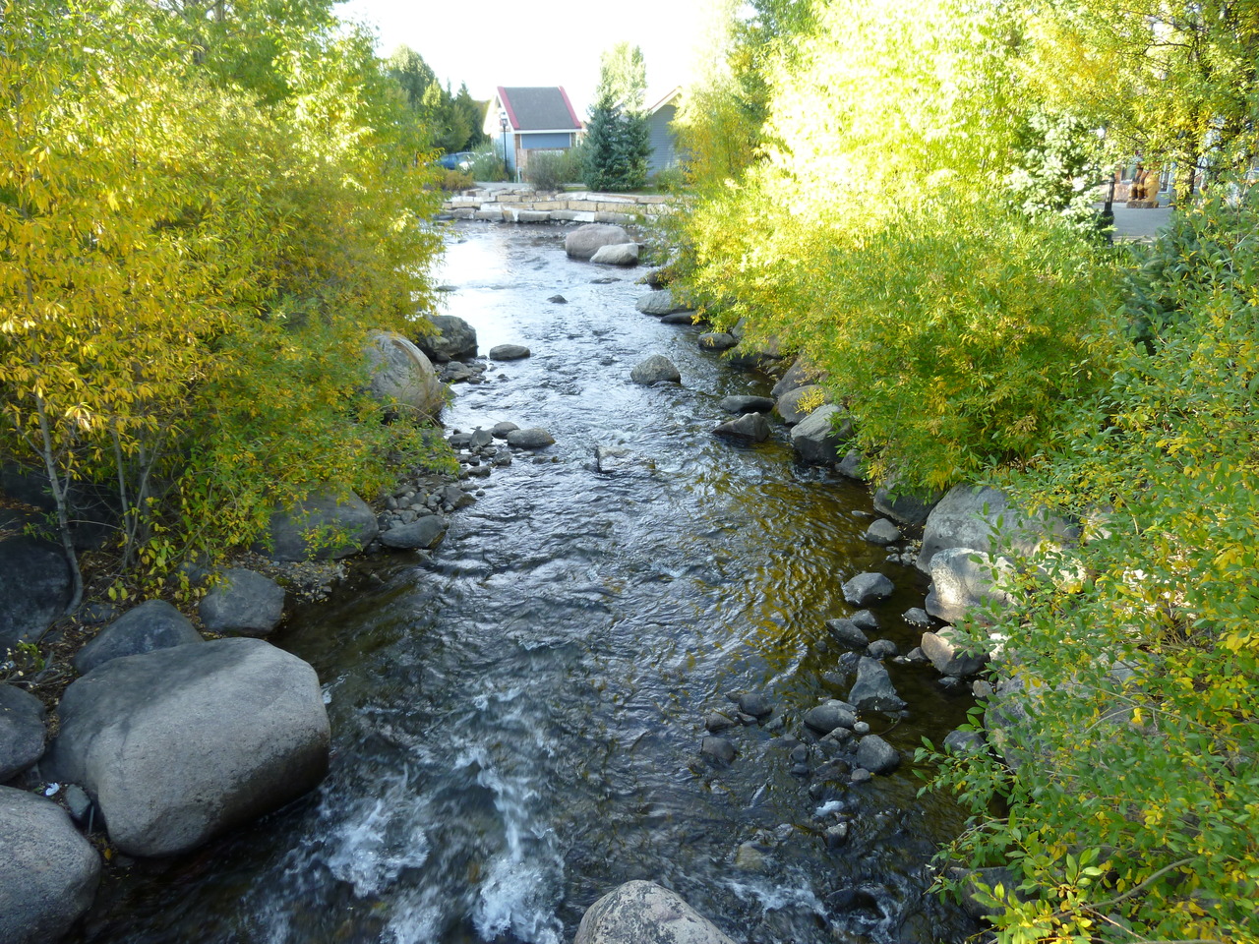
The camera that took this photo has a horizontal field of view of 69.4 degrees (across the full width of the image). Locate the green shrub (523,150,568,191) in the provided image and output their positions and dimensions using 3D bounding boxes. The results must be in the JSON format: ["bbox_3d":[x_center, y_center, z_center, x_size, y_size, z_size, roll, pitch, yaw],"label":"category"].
[{"bbox_3d":[-4.383,-15.737,47.477,2.430,2.042,2.187,0,20,0],"label":"green shrub"}]

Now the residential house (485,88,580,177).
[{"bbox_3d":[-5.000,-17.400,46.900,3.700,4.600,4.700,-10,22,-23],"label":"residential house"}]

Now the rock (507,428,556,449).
[{"bbox_3d":[-1.251,-0.432,11.566,0.610,0.247,0.397,-1,20,0],"label":"rock"}]

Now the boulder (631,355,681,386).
[{"bbox_3d":[0.450,-1.729,15.431,0.850,0.498,0.680,0,20,0],"label":"boulder"}]

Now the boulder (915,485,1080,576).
[{"bbox_3d":[3.180,0.587,7.857,1.319,0.929,1.055,-1,20,0],"label":"boulder"}]

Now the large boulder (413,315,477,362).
[{"bbox_3d":[-3.358,-2.423,16.404,1.209,0.780,1.028,-1,20,0],"label":"large boulder"}]

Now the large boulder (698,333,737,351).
[{"bbox_3d":[1.712,-2.543,17.794,0.703,0.325,0.527,-1,20,0],"label":"large boulder"}]

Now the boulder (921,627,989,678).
[{"bbox_3d":[2.539,1.400,7.087,0.502,0.316,0.377,7,21,19],"label":"boulder"}]

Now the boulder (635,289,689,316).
[{"bbox_3d":[0.844,-3.989,21.429,1.388,0.576,1.041,0,20,0],"label":"boulder"}]

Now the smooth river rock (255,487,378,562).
[{"bbox_3d":[-2.862,0.452,8.299,1.092,0.658,0.874,-1,20,0],"label":"smooth river rock"}]

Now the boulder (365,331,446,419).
[{"bbox_3d":[-3.272,-1.387,13.230,1.175,1.324,1.116,0,20,0],"label":"boulder"}]

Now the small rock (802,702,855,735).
[{"bbox_3d":[1.320,1.622,6.001,0.344,0.182,0.224,-1,20,0],"label":"small rock"}]

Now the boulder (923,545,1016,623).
[{"bbox_3d":[2.790,0.918,7.377,0.738,0.583,0.628,-1,20,0],"label":"boulder"}]

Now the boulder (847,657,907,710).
[{"bbox_3d":[1.819,1.550,6.672,0.379,0.324,0.398,-1,20,0],"label":"boulder"}]

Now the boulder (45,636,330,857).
[{"bbox_3d":[-2.591,1.614,5.460,1.497,1.084,1.078,-9,22,-23],"label":"boulder"}]

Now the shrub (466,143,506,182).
[{"bbox_3d":[-8.336,-18.086,53.008,2.218,2.168,1.996,0,20,0],"label":"shrub"}]

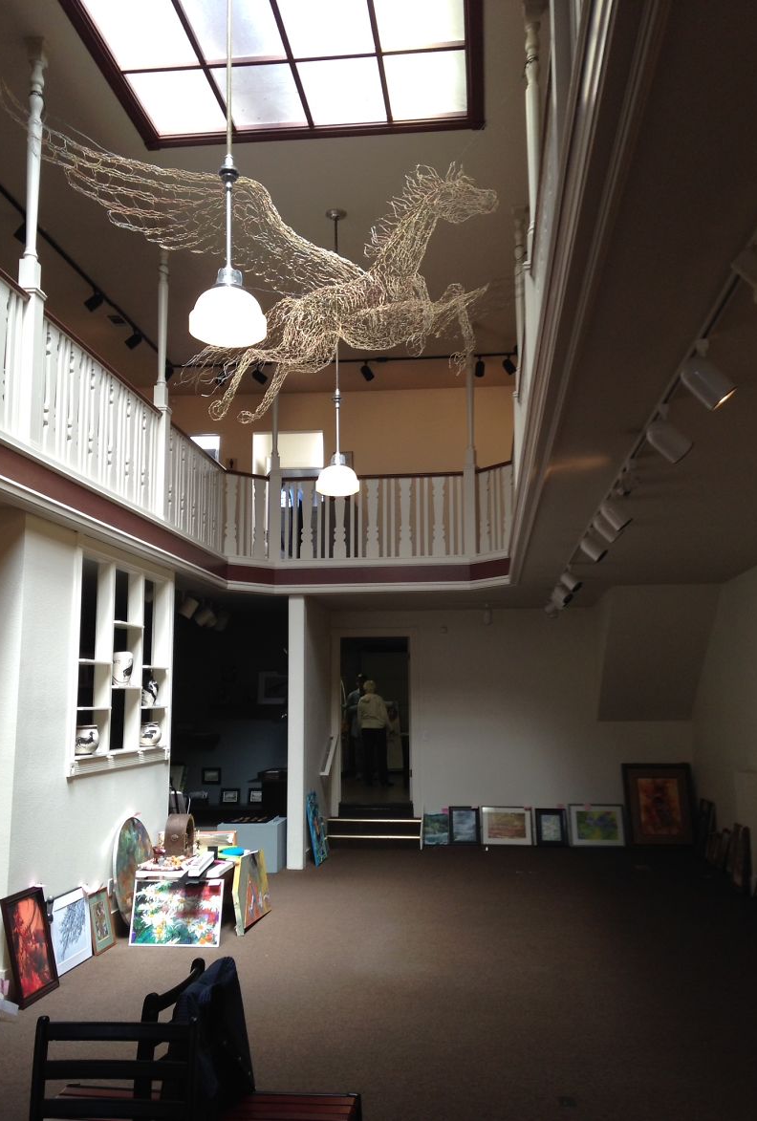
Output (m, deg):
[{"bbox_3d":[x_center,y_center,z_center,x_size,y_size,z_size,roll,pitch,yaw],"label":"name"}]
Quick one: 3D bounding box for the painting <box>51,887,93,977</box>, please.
[{"bbox_3d":[-1.968,2.362,6.824,0.025,0.459,0.571,-10,-9,6],"label":"painting"}]

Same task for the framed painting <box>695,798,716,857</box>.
[{"bbox_3d":[3.585,2.943,11.729,0.030,0.593,0.658,8,-7,5],"label":"framed painting"}]

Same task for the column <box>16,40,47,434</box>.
[{"bbox_3d":[-2.201,-2.037,6.739,0.155,2.672,0.155,-1,-8,6],"label":"column"}]

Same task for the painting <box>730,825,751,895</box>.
[{"bbox_3d":[3.310,2.723,9.719,0.040,0.580,0.400,6,-8,0],"label":"painting"}]

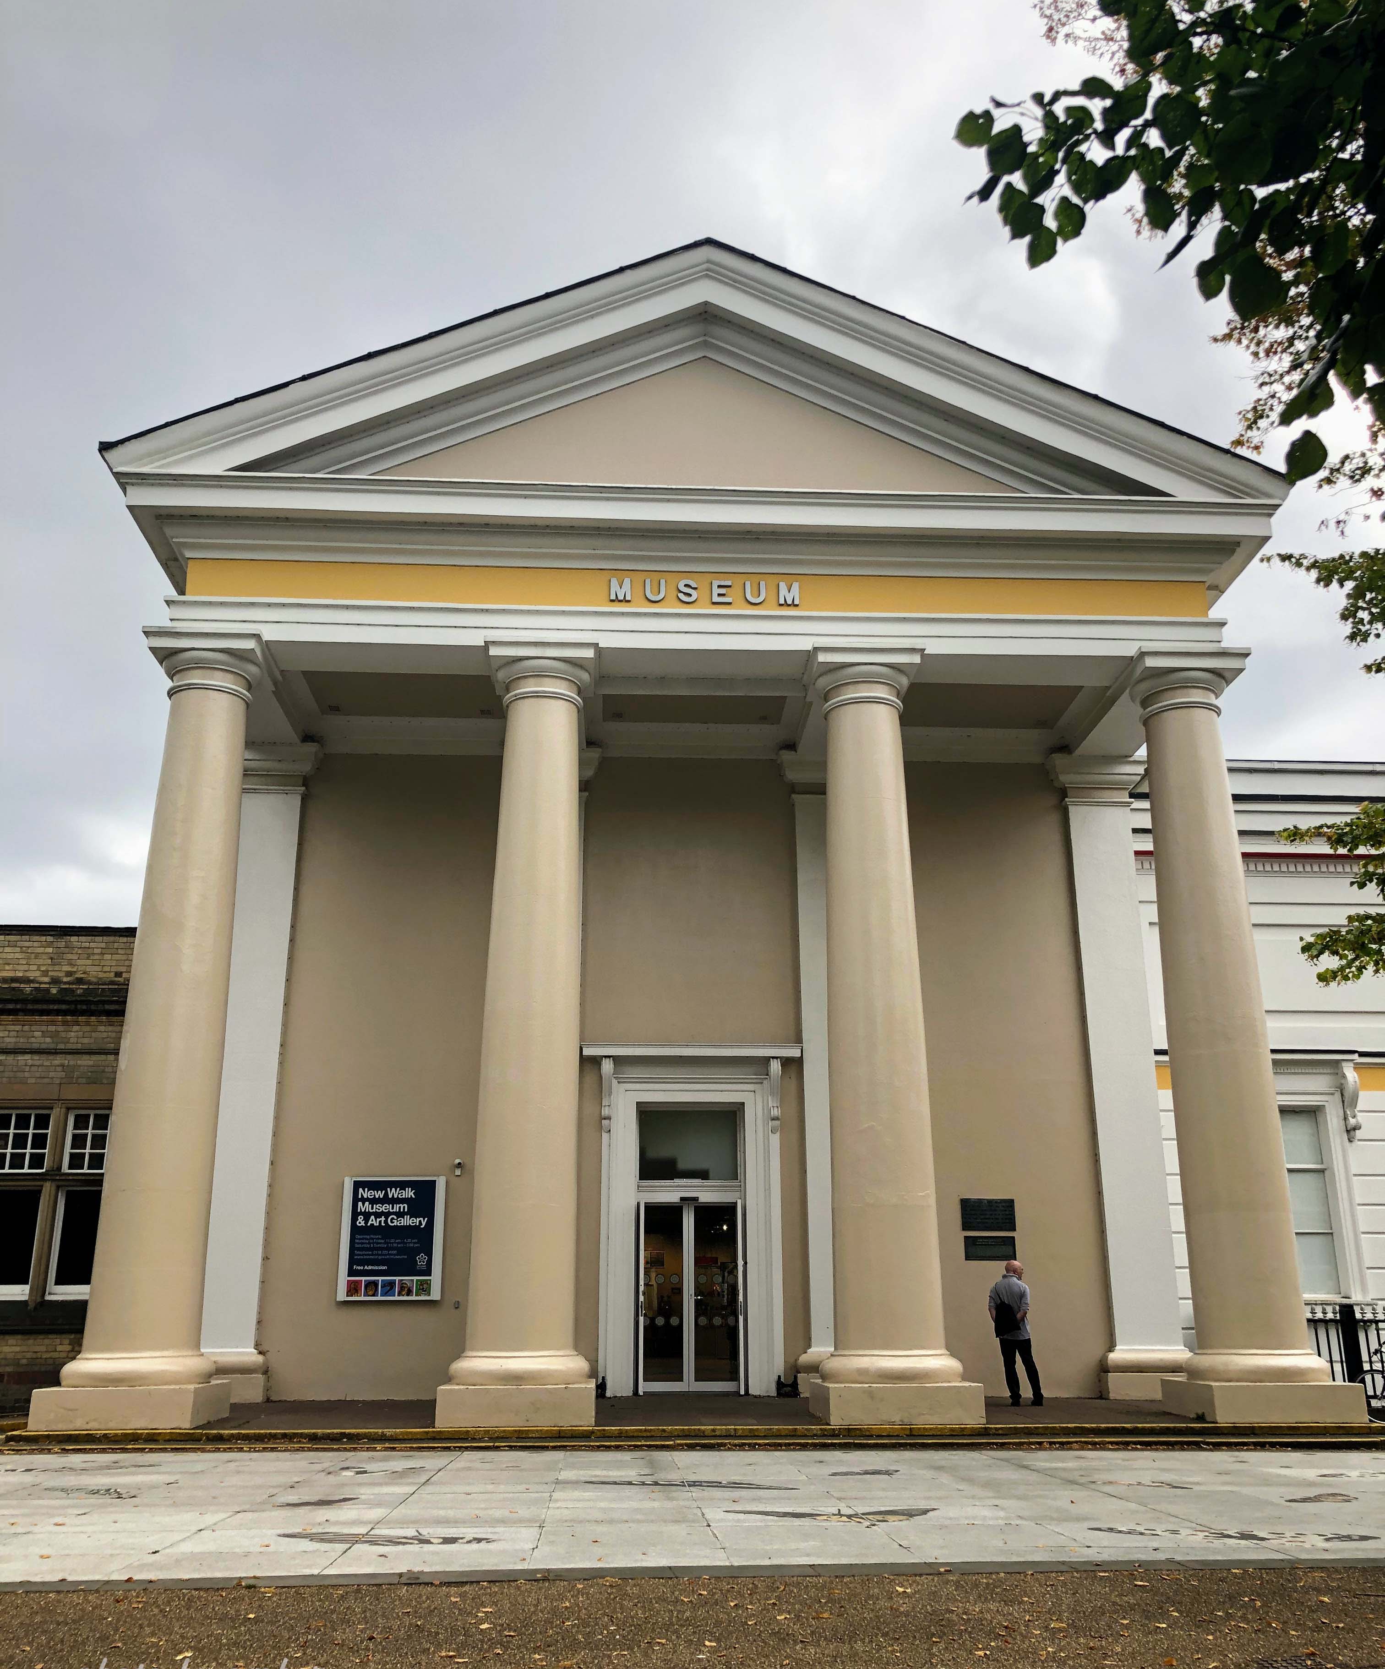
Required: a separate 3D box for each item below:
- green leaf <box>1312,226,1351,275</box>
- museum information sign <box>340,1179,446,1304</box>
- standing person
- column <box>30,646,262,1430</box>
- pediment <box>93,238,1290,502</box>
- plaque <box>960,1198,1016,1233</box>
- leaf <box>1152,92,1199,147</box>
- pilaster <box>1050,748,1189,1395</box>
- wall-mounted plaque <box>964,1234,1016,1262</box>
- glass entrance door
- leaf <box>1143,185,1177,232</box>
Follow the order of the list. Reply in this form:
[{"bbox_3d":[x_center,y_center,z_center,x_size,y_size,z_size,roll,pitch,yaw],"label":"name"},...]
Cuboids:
[{"bbox_3d":[1.048,-0.957,2.450,0.064,0.082,0.025,-4,0,10],"label":"green leaf"},{"bbox_3d":[-3.963,5.353,19.789,1.344,1.587,0.090,1,-18,-3],"label":"museum information sign"},{"bbox_3d":[4.095,6.312,18.931,0.540,1.740,0.360,-3,-19,8],"label":"standing person"},{"bbox_3d":[-6.109,2.062,17.765,1.668,9.236,1.668,1,-18,-3],"label":"column"},{"bbox_3d":[0.155,-6.009,20.070,15.157,3.818,1.200,1,-18,-3],"label":"pediment"},{"bbox_3d":[4.033,5.184,20.333,0.742,0.421,0.040,1,-18,-3],"label":"plaque"},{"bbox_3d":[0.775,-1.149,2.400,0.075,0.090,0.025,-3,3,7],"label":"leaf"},{"bbox_3d":[6.036,3.158,20.889,1.345,8.855,0.476,1,-18,-3],"label":"pilaster"},{"bbox_3d":[4.160,5.768,20.807,0.720,0.320,0.035,1,-18,-3],"label":"wall-mounted plaque"},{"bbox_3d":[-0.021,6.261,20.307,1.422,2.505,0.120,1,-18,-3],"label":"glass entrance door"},{"bbox_3d":[0.767,-1.027,2.450,0.056,0.080,0.025,-3,1,7],"label":"leaf"}]

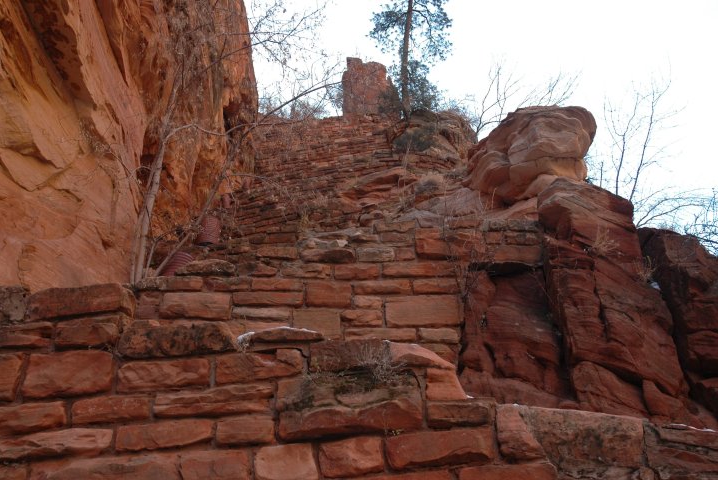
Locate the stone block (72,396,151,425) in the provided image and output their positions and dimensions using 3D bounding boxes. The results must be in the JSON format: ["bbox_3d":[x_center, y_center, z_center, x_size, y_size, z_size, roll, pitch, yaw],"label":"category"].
[{"bbox_3d":[-1.408,1.018,4.723,0.470,0.143,0.250,-6,-19,6],"label":"stone block"}]

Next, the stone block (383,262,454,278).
[{"bbox_3d":[0.563,0.337,7.763,0.683,0.145,0.280,1,-19,-4],"label":"stone block"}]

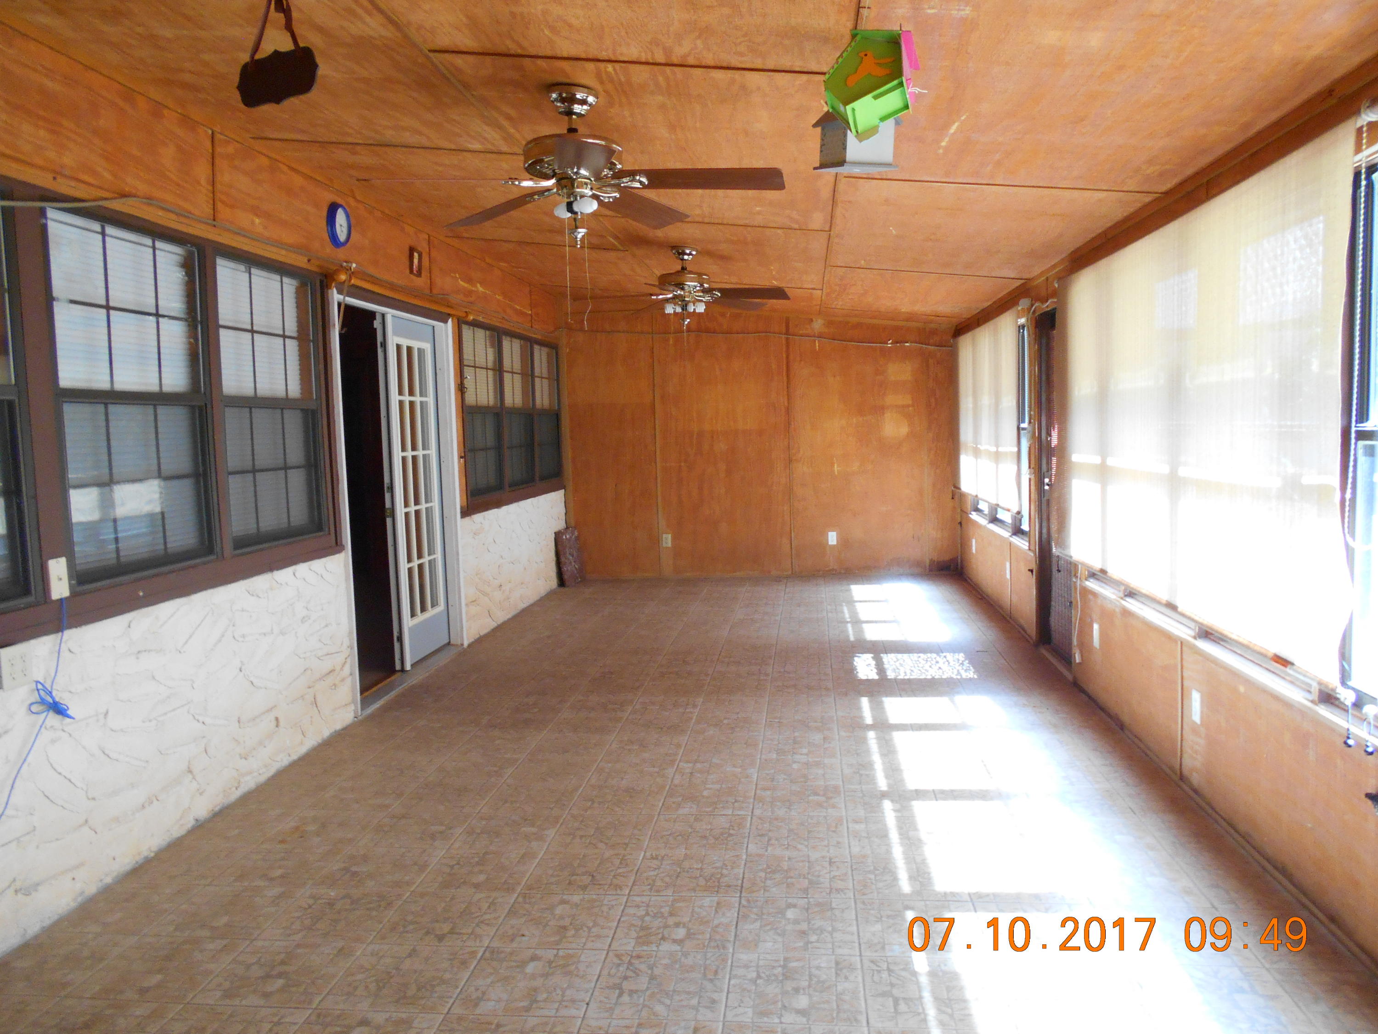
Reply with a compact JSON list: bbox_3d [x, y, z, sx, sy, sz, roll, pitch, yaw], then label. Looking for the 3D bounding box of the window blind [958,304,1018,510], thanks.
[{"bbox_3d":[2.179,-0.777,7.698,0.050,1.294,2.612,-1,5,6],"label":"window blind"}]

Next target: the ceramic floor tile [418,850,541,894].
[{"bbox_3d":[-0.663,1.132,3.309,0.330,0.010,0.322,-1,5,6],"label":"ceramic floor tile"}]

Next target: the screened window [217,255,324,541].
[{"bbox_3d":[-1.774,-0.472,4.424,0.070,1.151,0.795,-1,5,6],"label":"screened window"}]

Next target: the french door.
[{"bbox_3d":[-1.641,-0.158,6.242,0.050,2.022,0.775,-1,5,6],"label":"french door"}]

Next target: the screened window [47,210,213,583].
[{"bbox_3d":[-1.871,-0.382,3.547,0.070,1.163,0.741,-1,5,6],"label":"screened window"}]

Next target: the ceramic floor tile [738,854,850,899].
[{"bbox_3d":[0.336,1.111,3.196,0.330,0.010,0.322,-1,5,6],"label":"ceramic floor tile"}]

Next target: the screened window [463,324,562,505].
[{"bbox_3d":[-1.345,-0.811,8.226,0.070,1.196,2.595,-1,5,6],"label":"screened window"}]

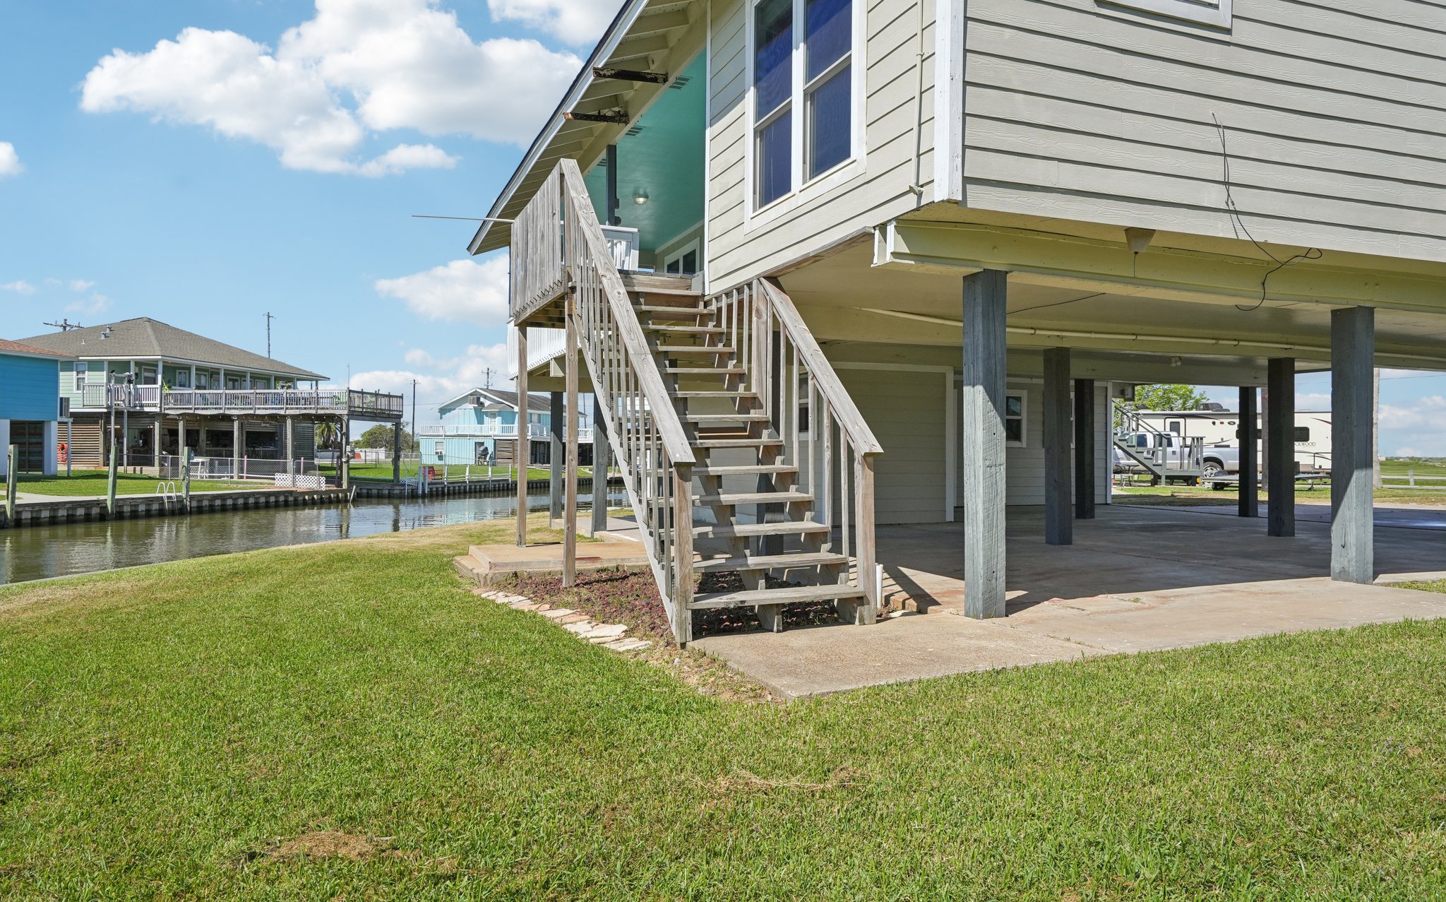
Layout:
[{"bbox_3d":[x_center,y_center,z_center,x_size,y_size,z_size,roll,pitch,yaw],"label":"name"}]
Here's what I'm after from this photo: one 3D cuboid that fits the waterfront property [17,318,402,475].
[{"bbox_3d":[-26.650,-2.970,52.070,22.000,8.550,13.800,0,0,10],"label":"waterfront property"}]

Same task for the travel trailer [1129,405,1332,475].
[{"bbox_3d":[20.600,-0.200,38.600,8.700,3.240,2.450,0,0,5],"label":"travel trailer"}]

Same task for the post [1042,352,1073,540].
[{"bbox_3d":[4.030,-0.040,11.550,0.205,2.340,0.205,0,0,-22],"label":"post"}]

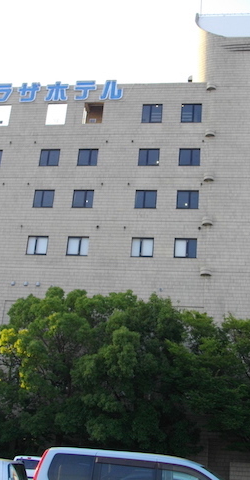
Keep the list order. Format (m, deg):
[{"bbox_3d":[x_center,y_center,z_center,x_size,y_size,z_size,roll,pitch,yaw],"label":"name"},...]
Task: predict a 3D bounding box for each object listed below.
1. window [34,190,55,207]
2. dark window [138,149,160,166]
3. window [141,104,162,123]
[{"bbox_3d":[-5.170,-2.591,37.957,1.310,1.213,0.120,1,-21,10],"label":"window"},{"bbox_3d":[1.559,-5.259,37.872,1.326,1.238,0.120,1,-21,10],"label":"dark window"},{"bbox_3d":[1.699,-7.859,36.786,1.269,1.355,0.150,1,-21,9],"label":"window"}]

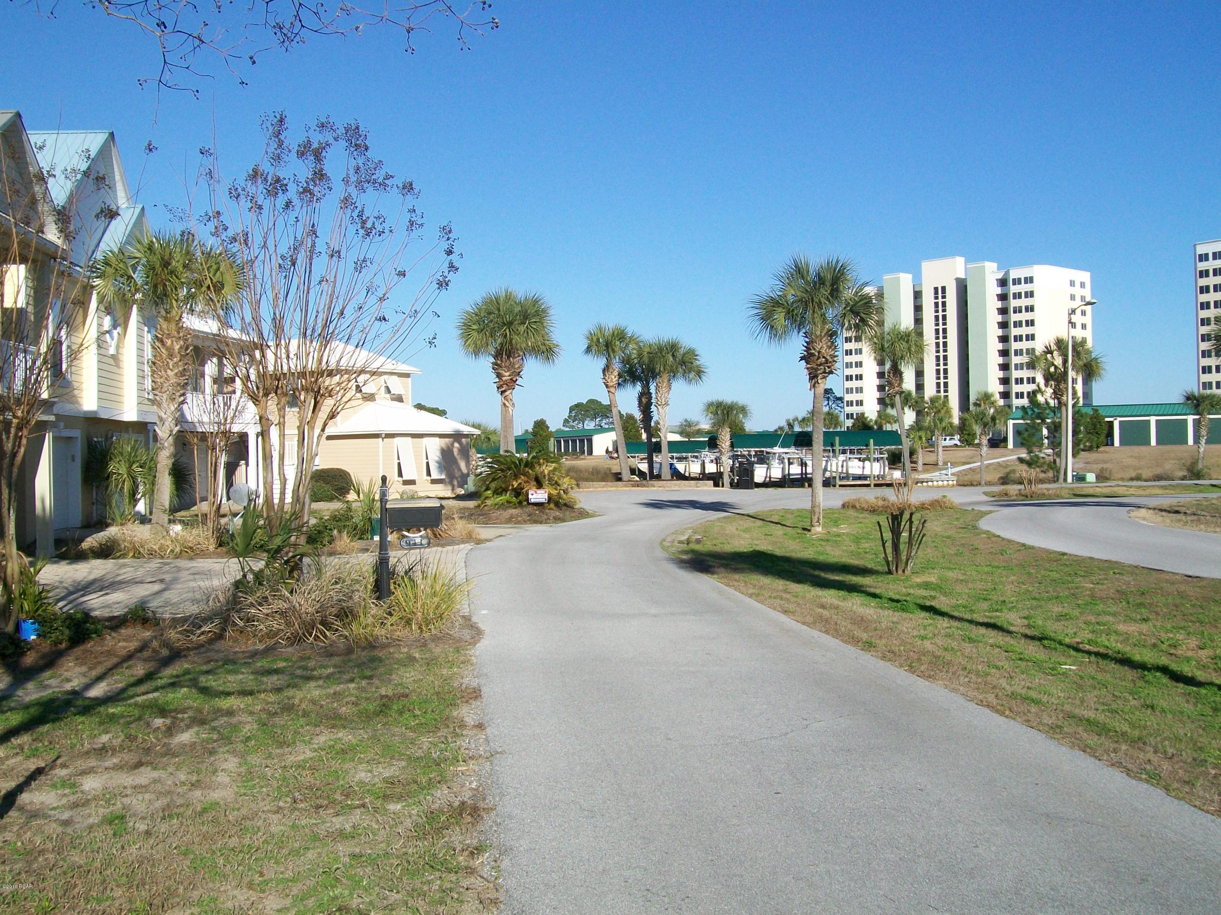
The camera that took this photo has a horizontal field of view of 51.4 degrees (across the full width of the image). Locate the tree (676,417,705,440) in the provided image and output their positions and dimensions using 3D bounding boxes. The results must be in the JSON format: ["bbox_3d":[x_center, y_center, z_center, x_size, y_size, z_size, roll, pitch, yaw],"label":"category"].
[{"bbox_3d":[9.664,-2.620,155.000,3.200,4.400,3.200,-1,0,0],"label":"tree"}]

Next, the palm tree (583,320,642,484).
[{"bbox_3d":[0.103,-2.396,55.000,2.550,6.900,2.550,-1,0,0],"label":"palm tree"}]

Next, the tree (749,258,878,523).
[{"bbox_3d":[4.340,-1.379,27.000,2.740,5.860,2.680,-1,0,0],"label":"tree"}]

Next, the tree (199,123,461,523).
[{"bbox_3d":[-3.015,-1.007,13.400,2.730,5.280,2.680,-1,0,0],"label":"tree"}]

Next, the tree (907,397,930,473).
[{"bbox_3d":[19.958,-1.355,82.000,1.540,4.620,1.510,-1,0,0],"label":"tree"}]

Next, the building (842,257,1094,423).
[{"bbox_3d":[79.300,-23.082,288.000,26.000,42.000,48.500,-1,0,-45],"label":"building"}]

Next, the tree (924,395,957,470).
[{"bbox_3d":[23.618,-1.880,91.000,2.320,5.200,2.280,-1,0,0],"label":"tree"}]

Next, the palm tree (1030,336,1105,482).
[{"bbox_3d":[21.208,-2.238,59.000,3.460,6.830,3.390,-1,0,0],"label":"palm tree"}]

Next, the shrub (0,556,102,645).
[{"bbox_3d":[-5.252,1.359,11.900,0.950,0.830,0.900,-1,0,-24],"label":"shrub"}]

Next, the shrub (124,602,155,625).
[{"bbox_3d":[-4.666,1.552,12.600,0.310,0.220,0.300,-1,0,-20],"label":"shrub"}]

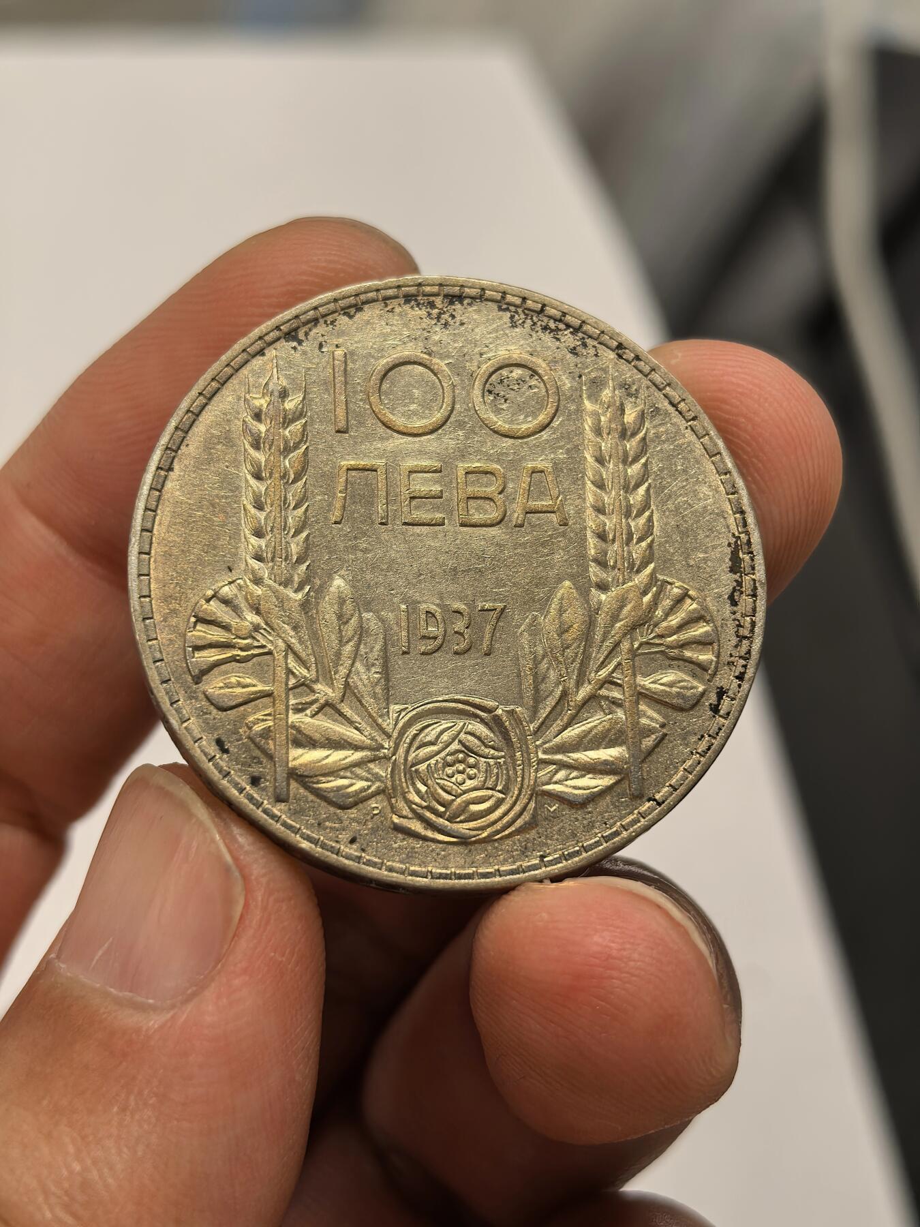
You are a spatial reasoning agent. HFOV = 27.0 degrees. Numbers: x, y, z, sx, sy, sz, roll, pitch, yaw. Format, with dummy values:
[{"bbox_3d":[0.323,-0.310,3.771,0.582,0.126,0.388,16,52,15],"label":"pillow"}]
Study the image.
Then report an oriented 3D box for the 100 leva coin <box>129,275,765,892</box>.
[{"bbox_3d":[0.000,-0.002,0.102,0.034,0.003,0.034,0,74,-8],"label":"100 leva coin"}]

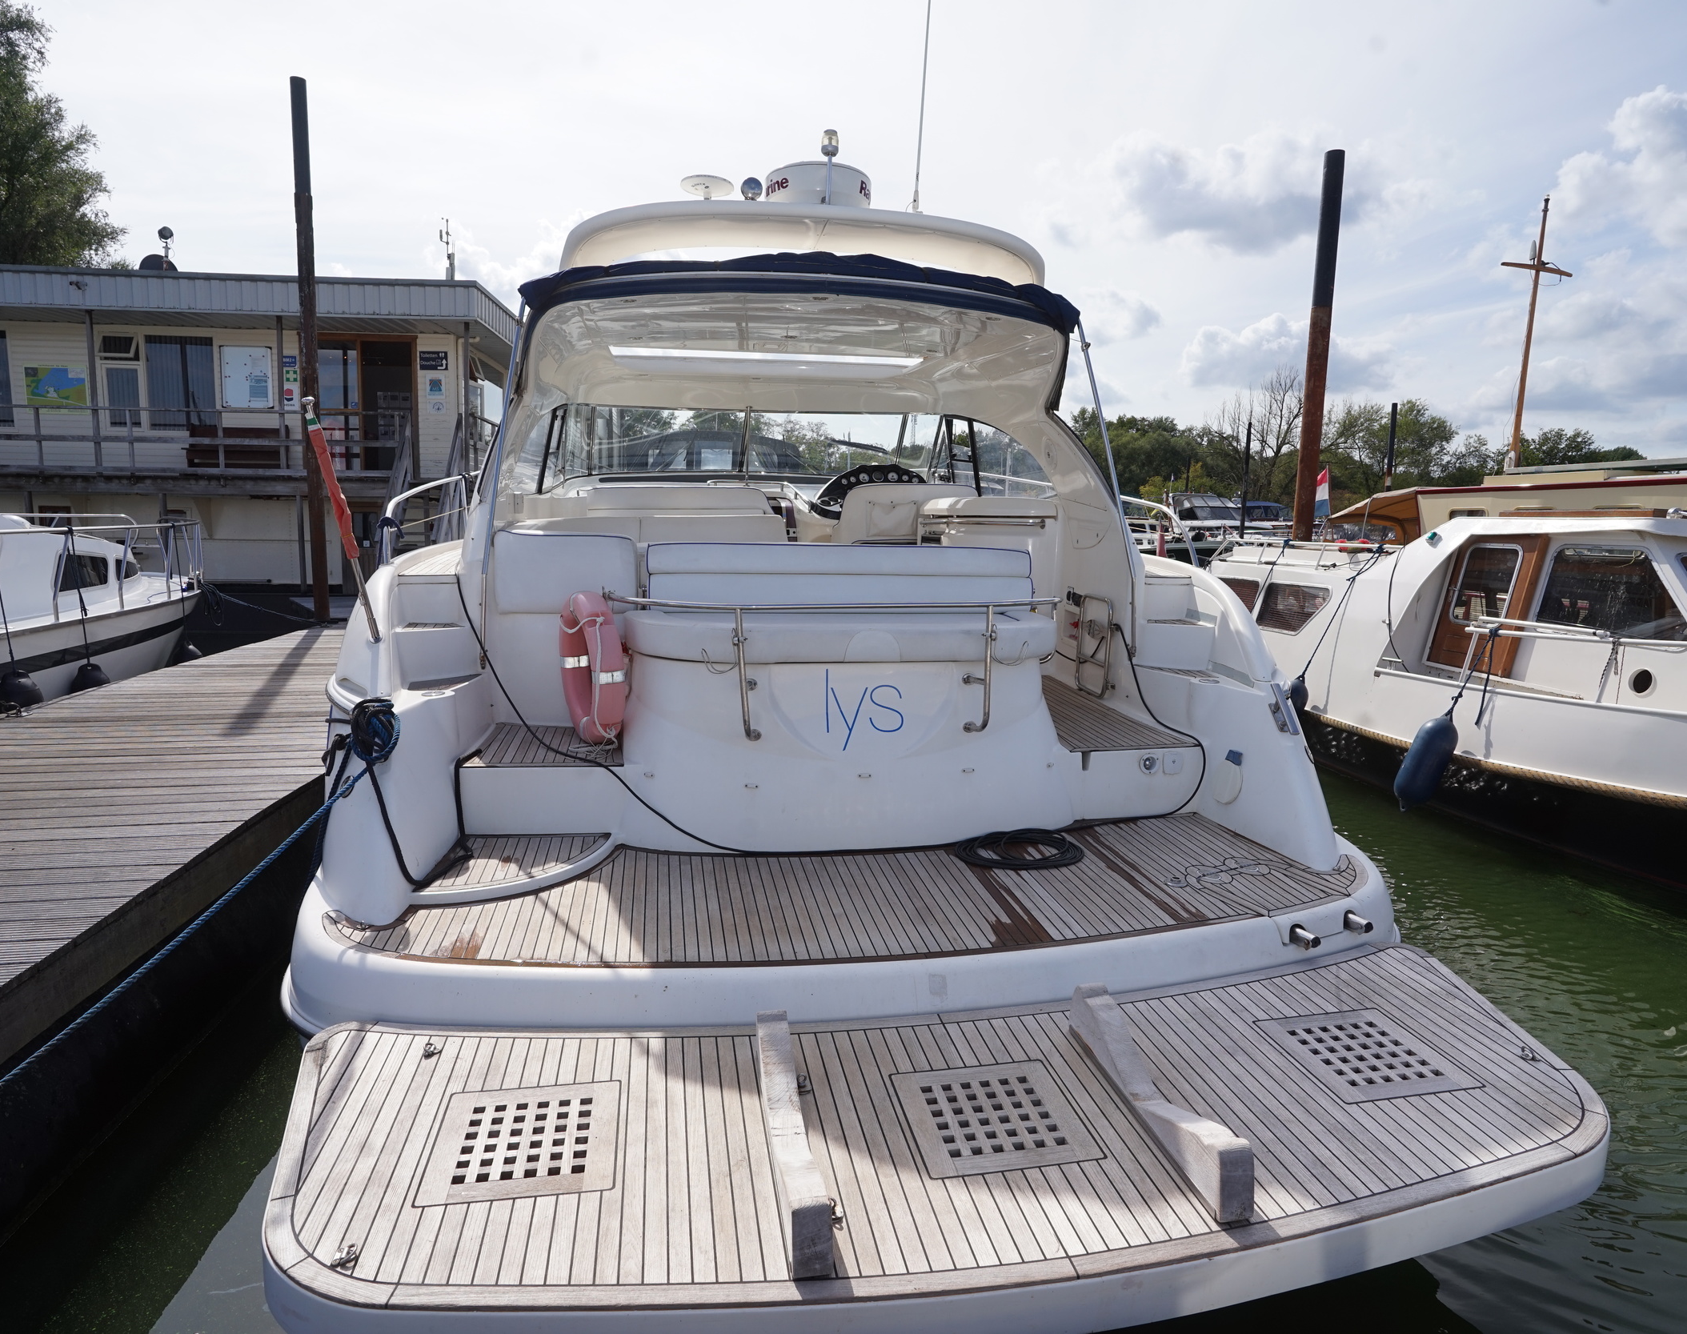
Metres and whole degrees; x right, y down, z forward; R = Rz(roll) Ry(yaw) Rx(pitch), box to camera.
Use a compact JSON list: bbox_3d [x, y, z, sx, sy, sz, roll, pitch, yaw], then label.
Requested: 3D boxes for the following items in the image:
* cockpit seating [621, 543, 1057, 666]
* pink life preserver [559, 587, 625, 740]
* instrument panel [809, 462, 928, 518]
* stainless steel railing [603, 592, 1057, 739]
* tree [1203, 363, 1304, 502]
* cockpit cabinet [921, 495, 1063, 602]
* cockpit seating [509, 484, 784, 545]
[{"bbox_3d":[-0.027,-0.321,4.680,2.120,0.520,0.800,0,7,-11],"label":"cockpit seating"},{"bbox_3d":[-1.174,-0.011,4.450,0.120,0.710,0.700,-3,8,-31],"label":"pink life preserver"},{"bbox_3d":[0.205,-1.382,7.500,0.880,0.380,0.400,0,7,-11],"label":"instrument panel"},{"bbox_3d":[-0.055,-0.040,4.400,2.200,0.600,0.450,0,7,-11],"label":"stainless steel railing"},{"bbox_3d":[28.338,-13.271,65.000,7.000,14.000,7.000,1,7,0],"label":"tree"},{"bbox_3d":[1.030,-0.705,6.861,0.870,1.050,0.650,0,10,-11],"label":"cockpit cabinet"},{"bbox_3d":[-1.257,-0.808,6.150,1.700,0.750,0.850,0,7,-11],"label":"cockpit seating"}]

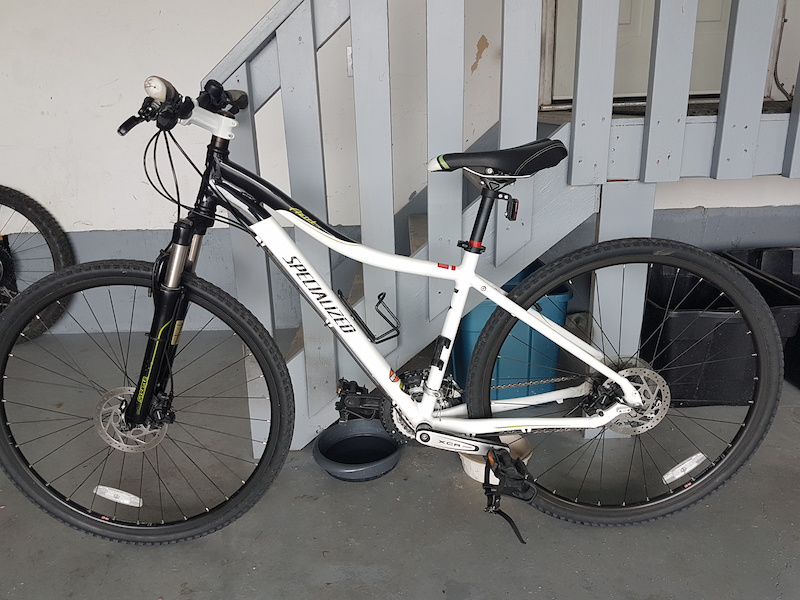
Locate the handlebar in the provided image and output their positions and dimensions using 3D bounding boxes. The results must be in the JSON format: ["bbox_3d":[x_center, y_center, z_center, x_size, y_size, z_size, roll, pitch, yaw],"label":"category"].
[{"bbox_3d":[-0.394,-0.379,1.172,0.120,0.110,0.620,-3,17,-2],"label":"handlebar"}]

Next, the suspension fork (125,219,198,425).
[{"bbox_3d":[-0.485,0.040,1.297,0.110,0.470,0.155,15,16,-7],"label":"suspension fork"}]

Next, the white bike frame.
[{"bbox_3d":[0.039,-0.032,1.274,0.940,0.735,0.160,-2,17,1],"label":"white bike frame"}]

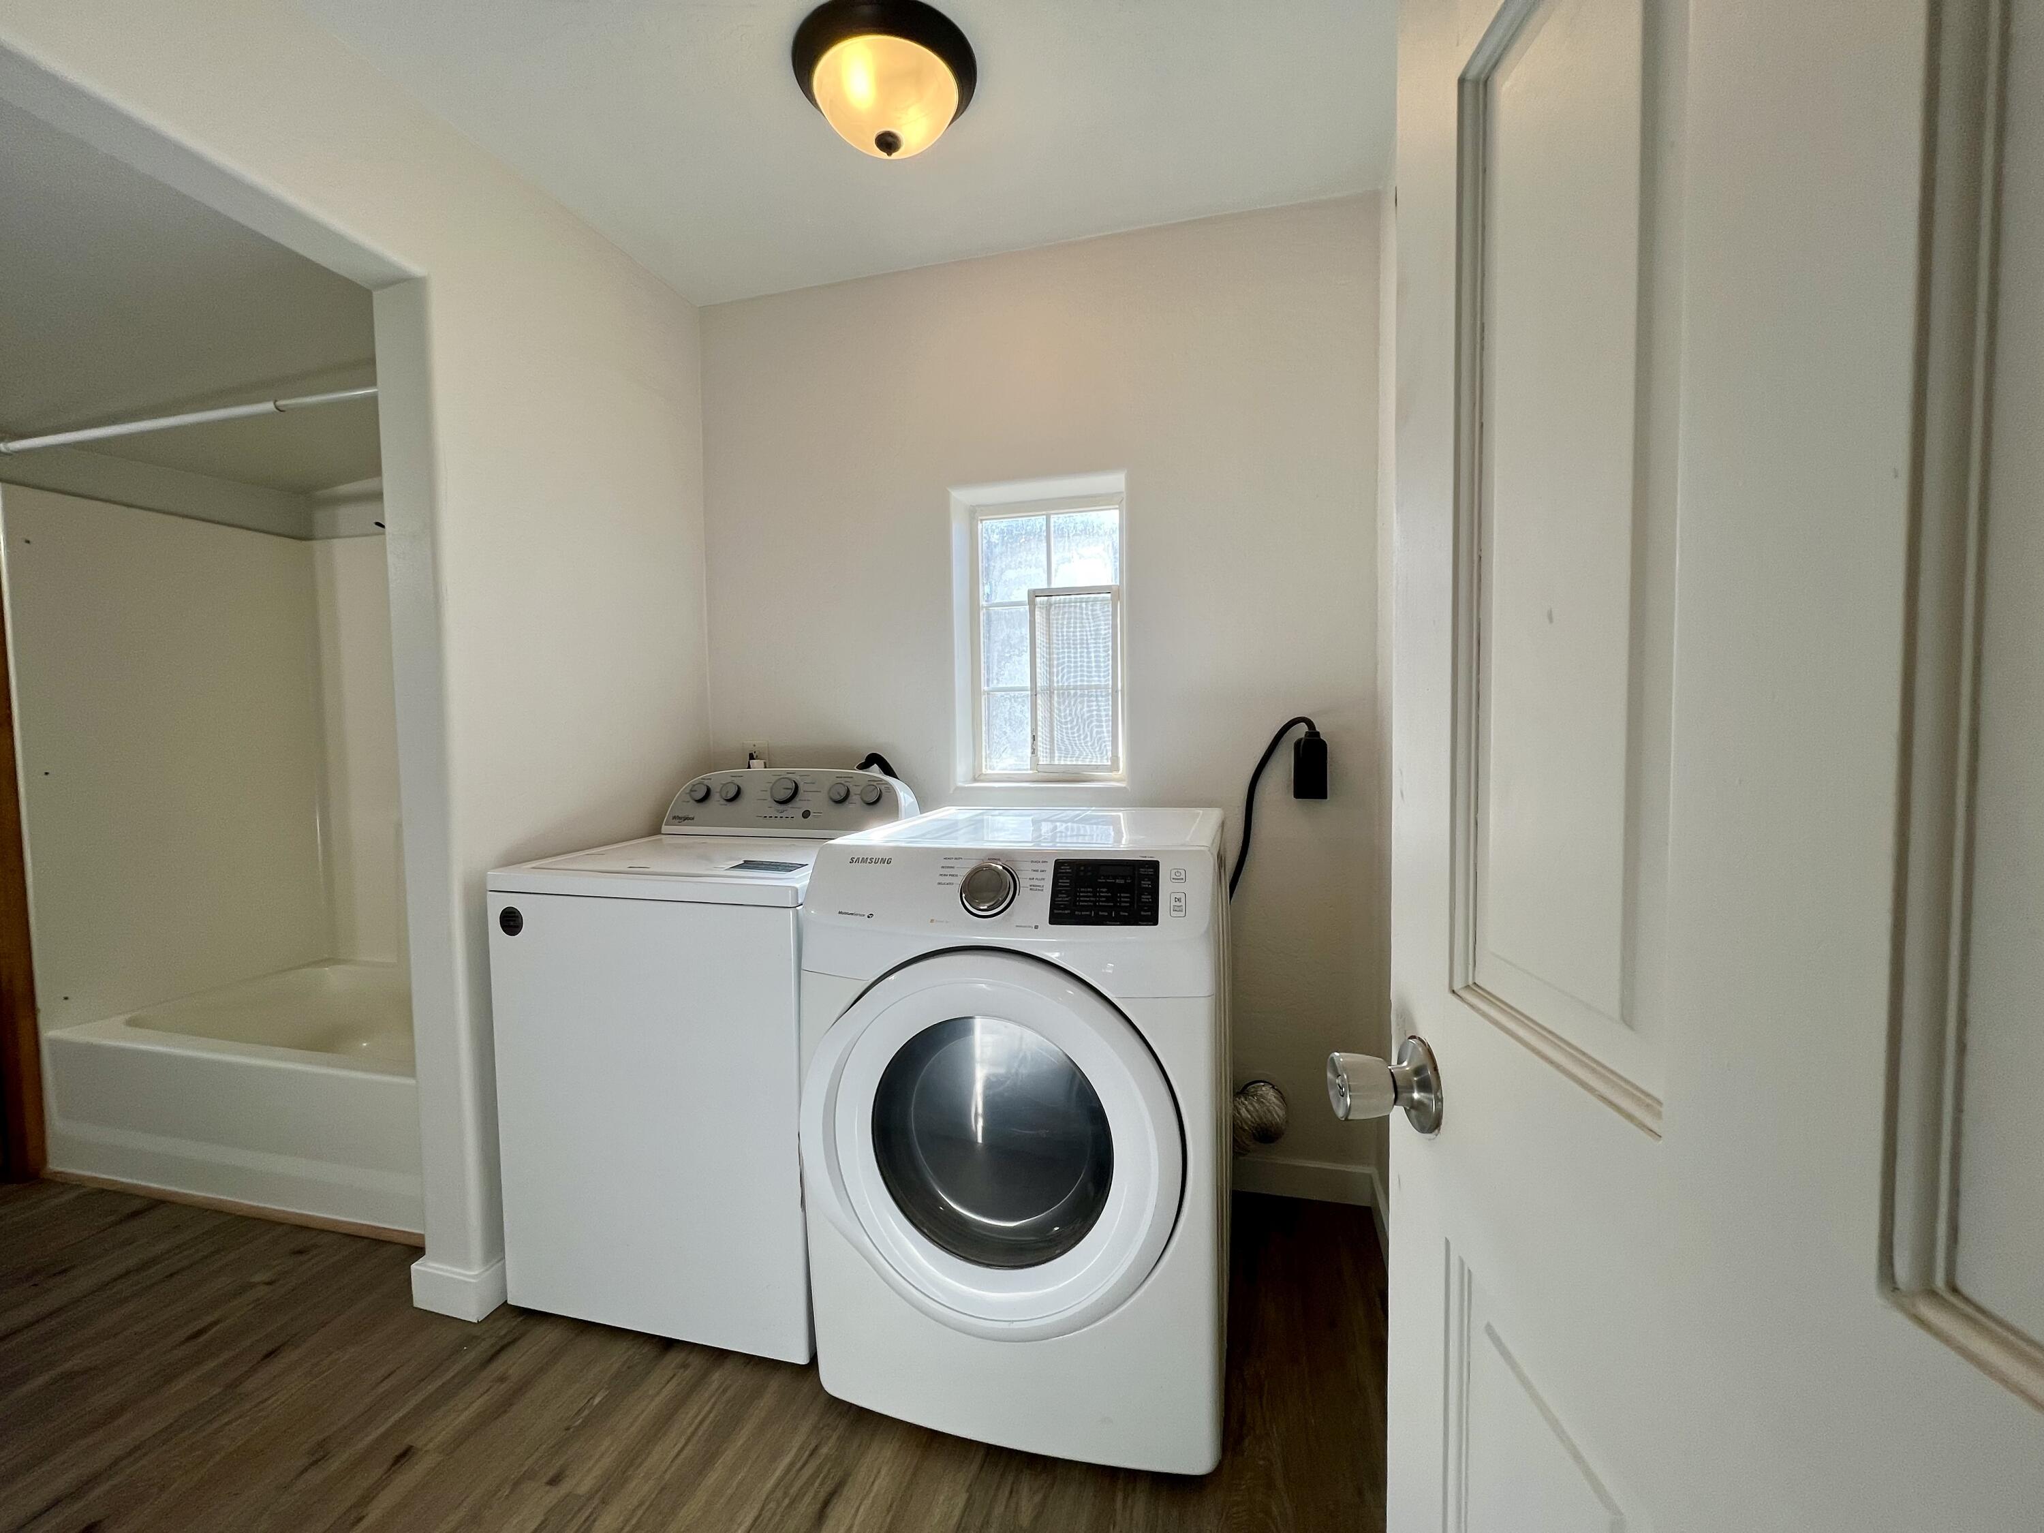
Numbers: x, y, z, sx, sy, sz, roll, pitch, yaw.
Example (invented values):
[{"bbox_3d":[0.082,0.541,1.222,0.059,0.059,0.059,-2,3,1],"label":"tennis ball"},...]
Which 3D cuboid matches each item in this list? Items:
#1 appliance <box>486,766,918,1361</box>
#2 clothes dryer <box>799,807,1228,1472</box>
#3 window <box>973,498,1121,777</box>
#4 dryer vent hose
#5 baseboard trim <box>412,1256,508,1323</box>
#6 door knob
[{"bbox_3d":[-0.654,0.572,1.819,0.700,1.095,0.690,0,3,14],"label":"appliance"},{"bbox_3d":[0.053,0.623,1.570,0.690,0.995,0.785,0,3,14],"label":"clothes dryer"},{"bbox_3d":[0.077,-0.360,2.225,0.450,0.810,0.060,0,3,15],"label":"window"},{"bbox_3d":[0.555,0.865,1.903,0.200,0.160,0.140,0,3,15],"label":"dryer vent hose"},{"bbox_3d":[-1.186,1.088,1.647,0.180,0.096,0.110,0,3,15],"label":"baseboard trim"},{"bbox_3d":[0.262,0.234,0.562,0.058,0.073,0.073,-1,3,5],"label":"door knob"}]

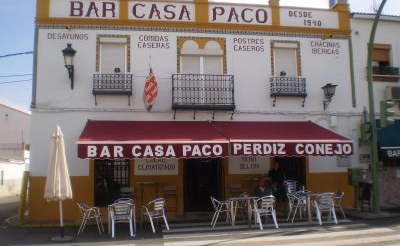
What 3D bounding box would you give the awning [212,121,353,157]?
[{"bbox_3d":[2.112,0.386,11.248,3.100,1.121,2.500,0,-6,-9],"label":"awning"}]

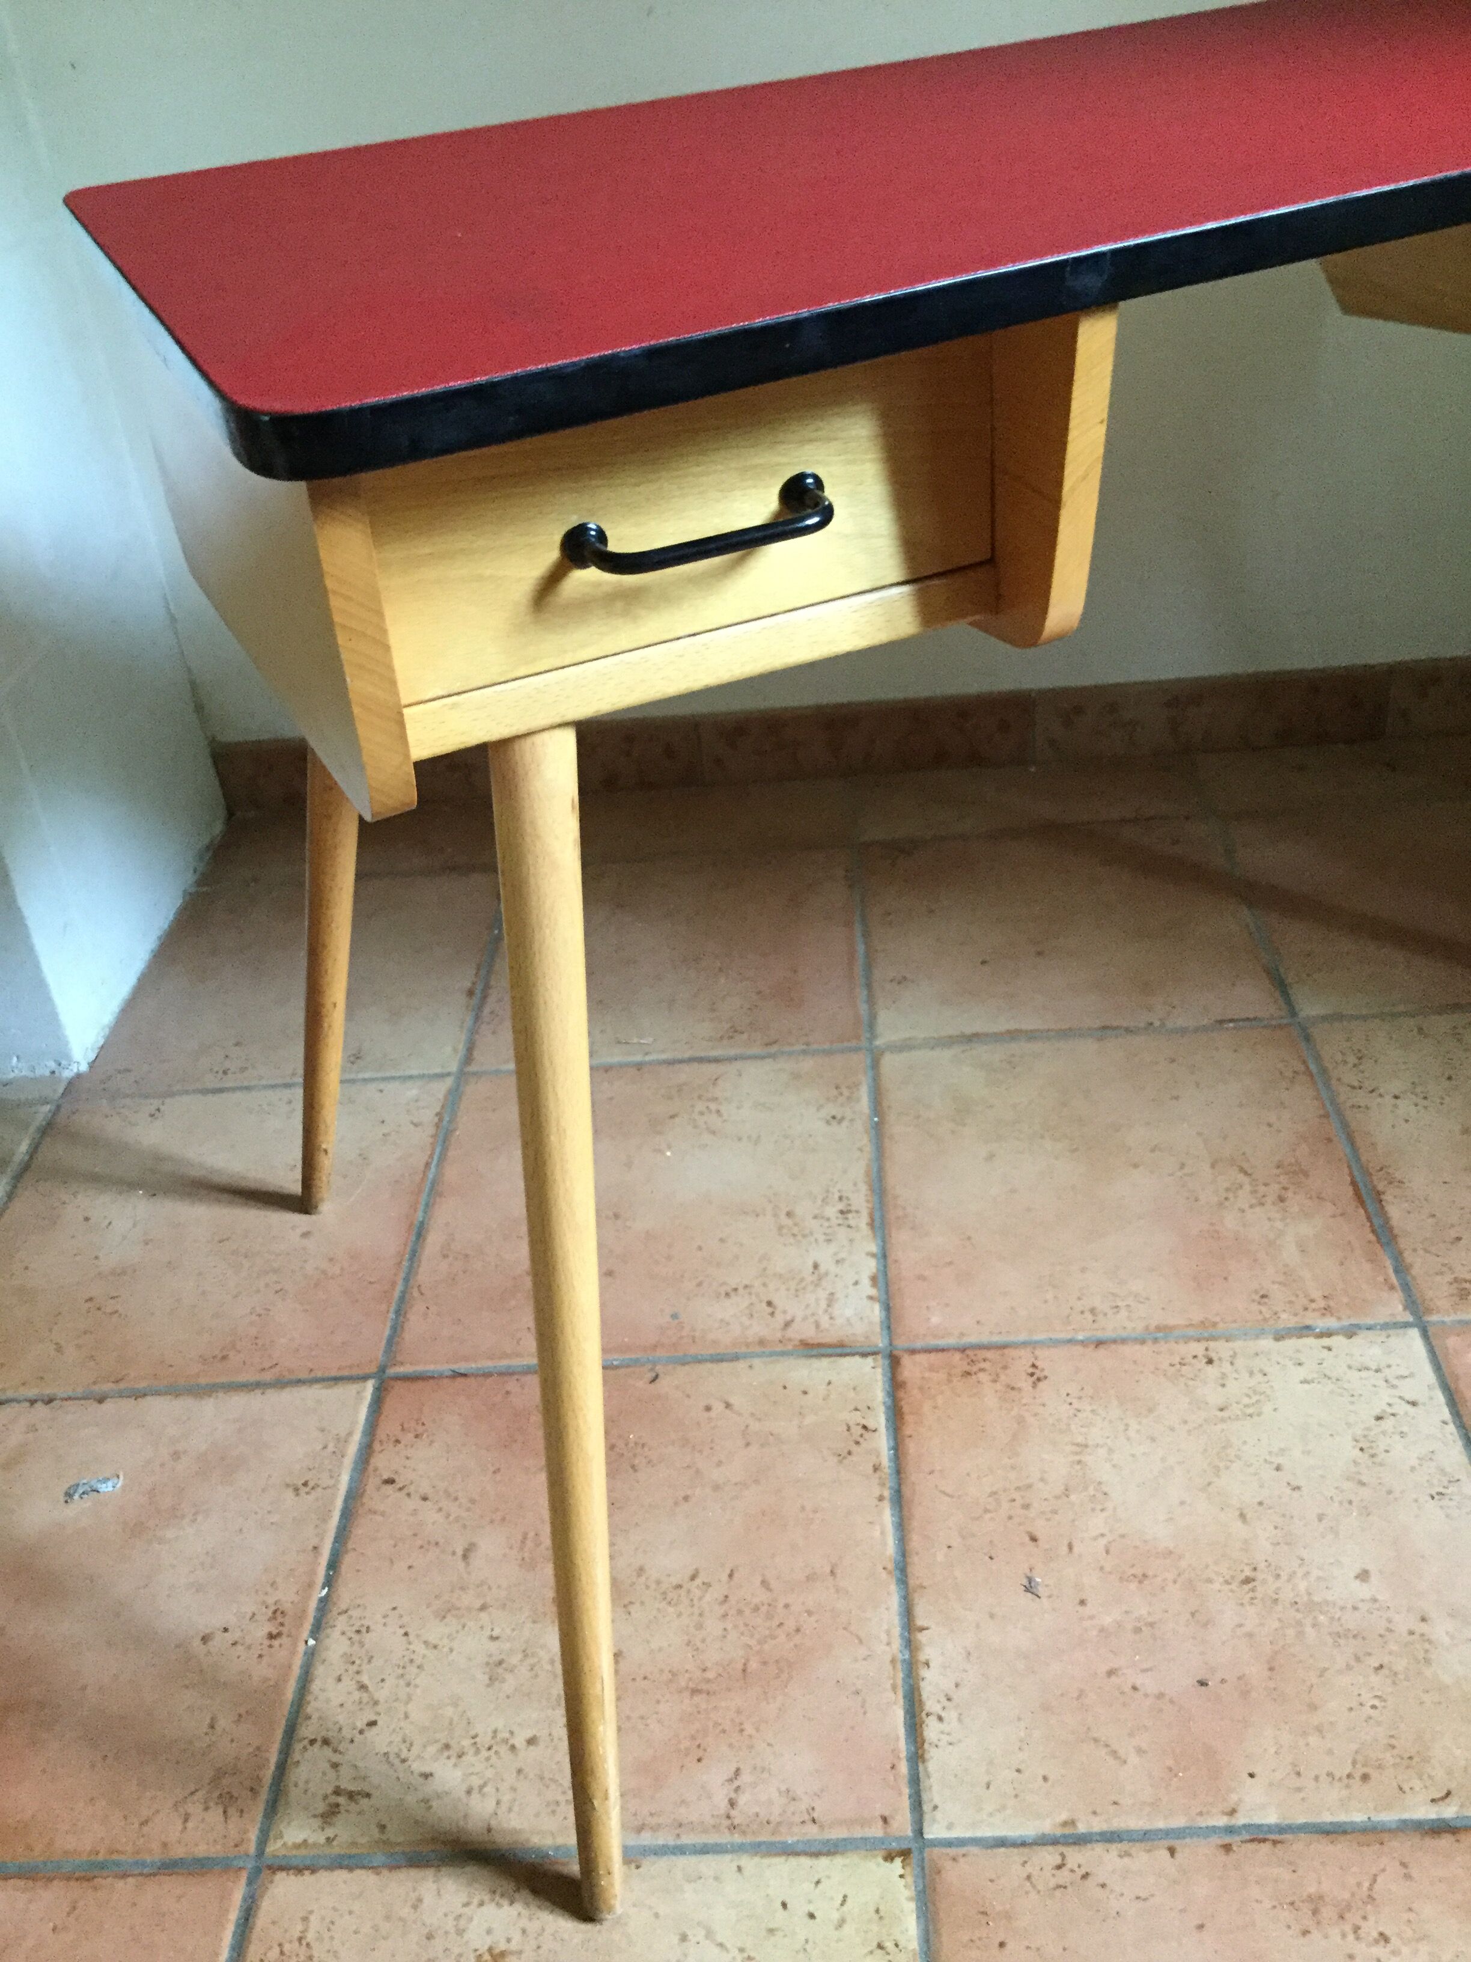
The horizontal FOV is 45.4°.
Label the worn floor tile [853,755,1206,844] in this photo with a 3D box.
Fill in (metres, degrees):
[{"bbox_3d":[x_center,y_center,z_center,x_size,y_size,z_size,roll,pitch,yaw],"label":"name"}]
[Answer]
[{"bbox_3d":[0.292,-0.180,1.777,0.336,0.012,0.142,-4,34,4],"label":"worn floor tile"}]

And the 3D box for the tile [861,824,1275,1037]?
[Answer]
[{"bbox_3d":[0.285,-0.045,1.574,0.336,0.012,0.332,-4,34,4],"label":"tile"}]

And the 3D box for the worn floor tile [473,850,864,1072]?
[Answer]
[{"bbox_3d":[-0.055,-0.023,1.600,0.336,0.012,0.332,-4,34,4],"label":"worn floor tile"}]

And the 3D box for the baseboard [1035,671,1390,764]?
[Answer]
[{"bbox_3d":[0.485,-0.275,1.798,0.349,0.085,0.011,-4,34,4],"label":"baseboard"}]

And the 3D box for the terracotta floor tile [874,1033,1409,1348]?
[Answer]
[{"bbox_3d":[0.277,0.143,1.293,0.336,0.012,0.332,-4,34,4],"label":"terracotta floor tile"}]

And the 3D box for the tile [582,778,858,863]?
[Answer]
[{"bbox_3d":[-0.049,-0.158,1.803,0.336,0.012,0.142,-4,34,4],"label":"tile"}]

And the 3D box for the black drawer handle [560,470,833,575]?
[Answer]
[{"bbox_3d":[-0.009,-0.164,0.641,0.105,0.017,0.029,-18,35,-16],"label":"black drawer handle"}]

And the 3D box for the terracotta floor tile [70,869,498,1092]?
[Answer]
[{"bbox_3d":[-0.393,-0.001,1.625,0.330,0.012,0.332,-4,34,4],"label":"terracotta floor tile"}]

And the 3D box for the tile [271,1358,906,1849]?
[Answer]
[{"bbox_3d":[-0.073,0.353,1.036,0.336,0.012,0.332,-4,34,4],"label":"tile"}]

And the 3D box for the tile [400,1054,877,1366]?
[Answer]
[{"bbox_3d":[-0.064,0.165,1.318,0.336,0.012,0.332,-4,34,4],"label":"tile"}]

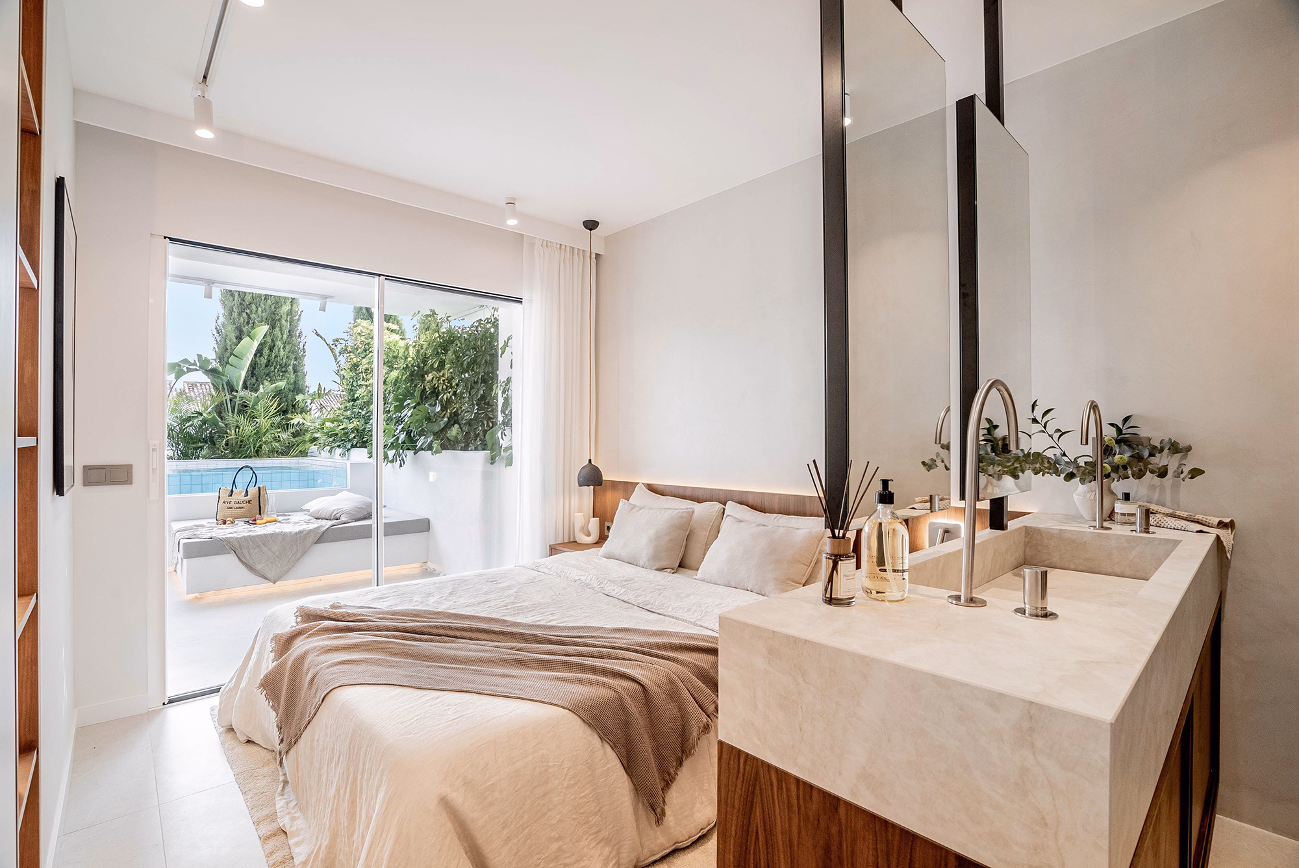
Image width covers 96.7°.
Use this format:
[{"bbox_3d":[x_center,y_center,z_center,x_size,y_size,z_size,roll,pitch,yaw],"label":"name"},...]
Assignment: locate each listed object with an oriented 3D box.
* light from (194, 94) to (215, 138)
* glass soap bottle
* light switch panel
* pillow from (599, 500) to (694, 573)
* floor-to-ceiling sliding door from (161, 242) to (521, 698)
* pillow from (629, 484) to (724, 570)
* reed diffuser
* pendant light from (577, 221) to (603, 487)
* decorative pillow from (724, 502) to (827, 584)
[{"bbox_3d":[-1.690,-1.218,2.200,0.060,0.155,0.060,0,0,-41],"label":"light"},{"bbox_3d":[0.441,0.192,1.077,0.082,0.218,0.082,0,0,-24],"label":"glass soap bottle"},{"bbox_3d":[-2.236,0.172,2.387,0.150,0.083,0.012,0,0,-41],"label":"light switch panel"},{"bbox_3d":[-0.007,0.500,2.902,0.520,0.330,0.130,0,-27,45],"label":"pillow"},{"bbox_3d":[-1.490,0.161,3.135,1.770,2.050,0.100,0,0,-41],"label":"floor-to-ceiling sliding door"},{"bbox_3d":[0.062,0.495,3.118,0.650,0.400,0.160,0,-33,45],"label":"pillow"},{"bbox_3d":[0.342,0.172,1.035,0.108,0.254,0.098,0,0,-30],"label":"reed diffuser"},{"bbox_3d":[-0.370,-0.503,3.630,0.160,1.670,0.160,0,0,0],"label":"pendant light"},{"bbox_3d":[0.563,0.495,2.608,0.670,0.390,0.160,0,-33,45],"label":"decorative pillow"}]

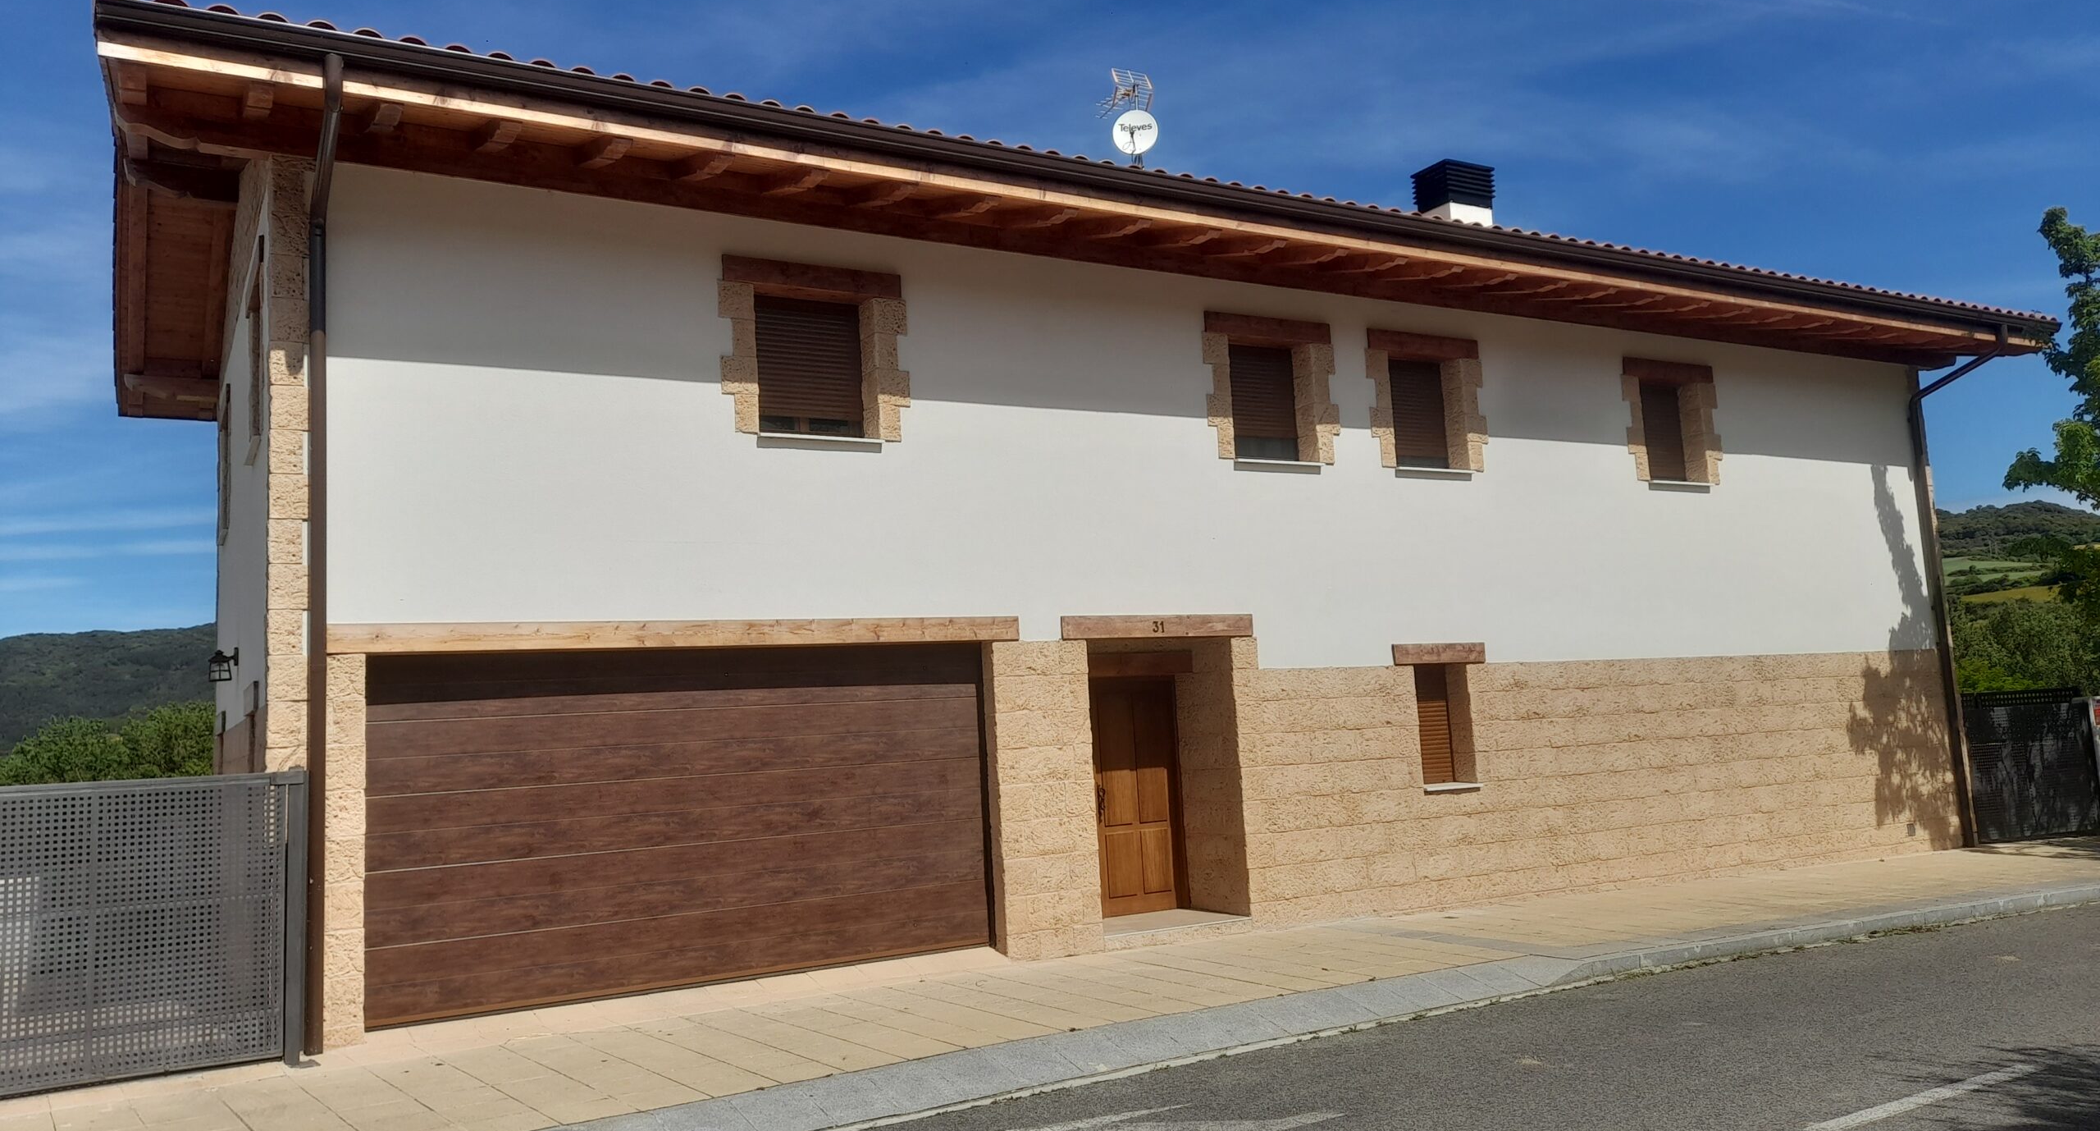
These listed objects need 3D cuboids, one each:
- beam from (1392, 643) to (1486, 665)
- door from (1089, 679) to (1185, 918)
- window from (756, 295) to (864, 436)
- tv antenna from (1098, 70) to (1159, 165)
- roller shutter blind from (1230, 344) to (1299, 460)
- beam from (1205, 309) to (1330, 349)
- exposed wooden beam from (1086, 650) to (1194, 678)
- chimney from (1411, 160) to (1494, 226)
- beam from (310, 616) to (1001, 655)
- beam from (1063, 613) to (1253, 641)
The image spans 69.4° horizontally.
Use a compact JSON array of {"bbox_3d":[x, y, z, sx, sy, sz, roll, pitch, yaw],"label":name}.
[{"bbox_3d":[3.880,0.886,15.203,1.243,0.199,0.200,1,-8,-31],"label":"beam"},{"bbox_3d":[0.809,2.146,14.242,0.960,2.160,0.100,1,-8,-31],"label":"door"},{"bbox_3d":[-1.999,-1.562,12.344,1.030,1.200,0.120,1,-8,-31],"label":"window"},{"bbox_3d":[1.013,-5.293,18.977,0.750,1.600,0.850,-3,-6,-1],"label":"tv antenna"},{"bbox_3d":[1.986,-1.527,14.720,1.020,1.200,0.120,1,-8,-31],"label":"roller shutter blind"},{"bbox_3d":[2.074,-2.260,14.588,1.533,0.203,0.200,1,-8,-31],"label":"beam"},{"bbox_3d":[0.671,0.905,13.951,1.556,0.220,0.200,1,-8,-31],"label":"exposed wooden beam"},{"bbox_3d":[5.123,-4.429,19.400,0.830,1.250,0.660,1,-8,-31],"label":"chimney"},{"bbox_3d":[-2.575,0.516,11.383,5.332,0.198,0.200,1,-8,-31],"label":"beam"},{"bbox_3d":[0.960,0.555,13.499,2.048,0.201,0.200,1,-8,-31],"label":"beam"}]

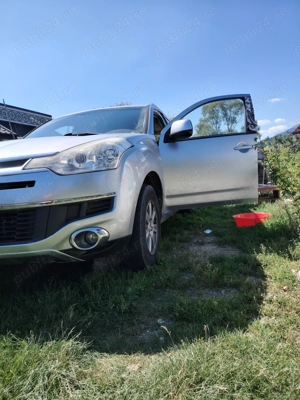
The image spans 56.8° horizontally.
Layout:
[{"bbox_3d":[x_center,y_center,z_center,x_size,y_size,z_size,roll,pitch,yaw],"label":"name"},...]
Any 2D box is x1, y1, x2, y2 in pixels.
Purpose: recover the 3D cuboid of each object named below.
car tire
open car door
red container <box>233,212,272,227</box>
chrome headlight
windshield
[{"bbox_3d":[-0.084,0.222,2.363,0.230,0.690,0.690,1,6,16],"label":"car tire"},{"bbox_3d":[0.664,-0.498,2.881,1.100,1.200,0.260,-2,6,-15],"label":"open car door"},{"bbox_3d":[1.534,0.318,4.150,0.600,0.170,0.580,-1,5,0],"label":"red container"},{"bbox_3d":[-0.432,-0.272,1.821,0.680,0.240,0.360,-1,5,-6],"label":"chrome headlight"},{"bbox_3d":[-0.670,-0.822,2.955,1.380,0.170,0.860,1,38,16],"label":"windshield"}]

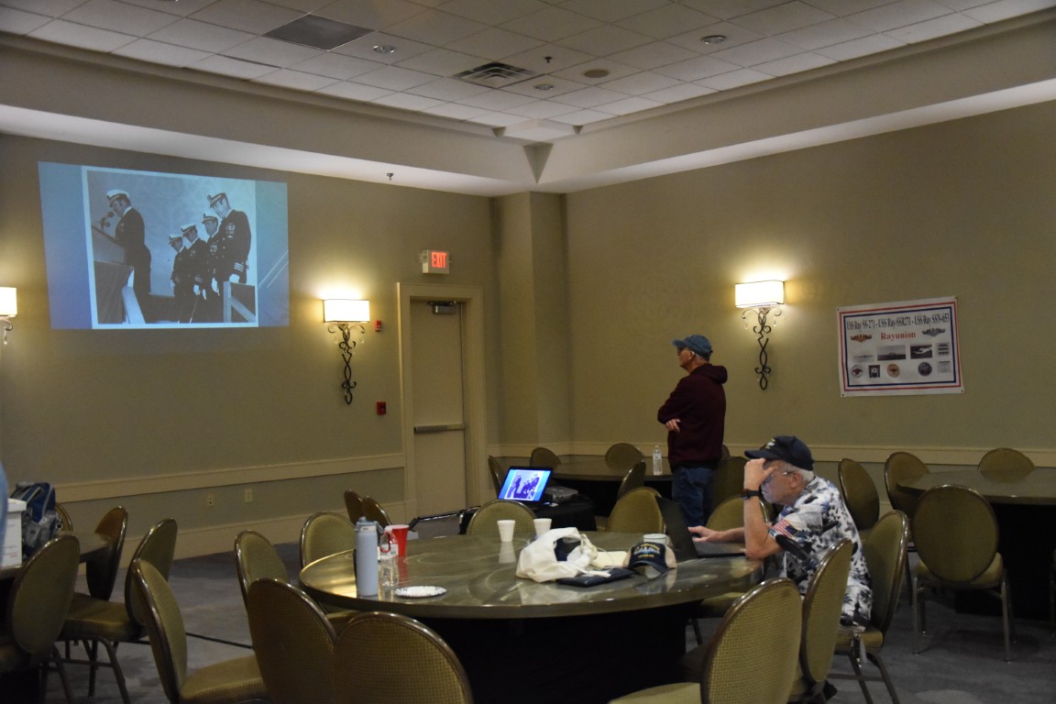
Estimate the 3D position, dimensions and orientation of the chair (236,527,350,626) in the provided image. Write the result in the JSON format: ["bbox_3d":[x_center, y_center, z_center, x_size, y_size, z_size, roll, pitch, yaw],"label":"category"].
[{"bbox_3d":[-0.919,1.202,4.815,0.610,0.890,0.470,-3,-2,17],"label":"chair"}]

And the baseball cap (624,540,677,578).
[{"bbox_3d":[0.445,0.733,4.127,0.185,0.108,0.265,-3,-2,15],"label":"baseball cap"}]

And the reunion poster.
[{"bbox_3d":[3.438,-0.029,10.643,1.185,0.870,0.015,-4,-2,44],"label":"reunion poster"}]

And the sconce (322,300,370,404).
[{"bbox_3d":[-1.806,0.004,11.476,0.130,1.057,0.480,-3,-2,44],"label":"sconce"}]

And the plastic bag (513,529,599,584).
[{"bbox_3d":[0.099,0.715,4.071,0.300,0.166,0.240,-2,-2,1],"label":"plastic bag"}]

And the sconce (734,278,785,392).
[{"bbox_3d":[2.279,-0.153,11.142,0.460,1.060,0.150,-4,-2,44],"label":"sconce"}]

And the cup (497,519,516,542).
[{"bbox_3d":[-0.097,0.819,5.224,0.081,0.091,0.081,-2,-2,0],"label":"cup"}]

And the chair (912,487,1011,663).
[{"bbox_3d":[2.294,1.114,6.055,0.455,0.875,0.550,-3,-2,26],"label":"chair"}]

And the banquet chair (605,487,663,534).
[{"bbox_3d":[0.453,1.152,5.899,0.460,0.865,0.560,-4,-2,42],"label":"banquet chair"}]

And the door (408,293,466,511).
[{"bbox_3d":[-0.979,0.619,12.533,0.060,2.390,0.840,-3,-2,44],"label":"door"}]

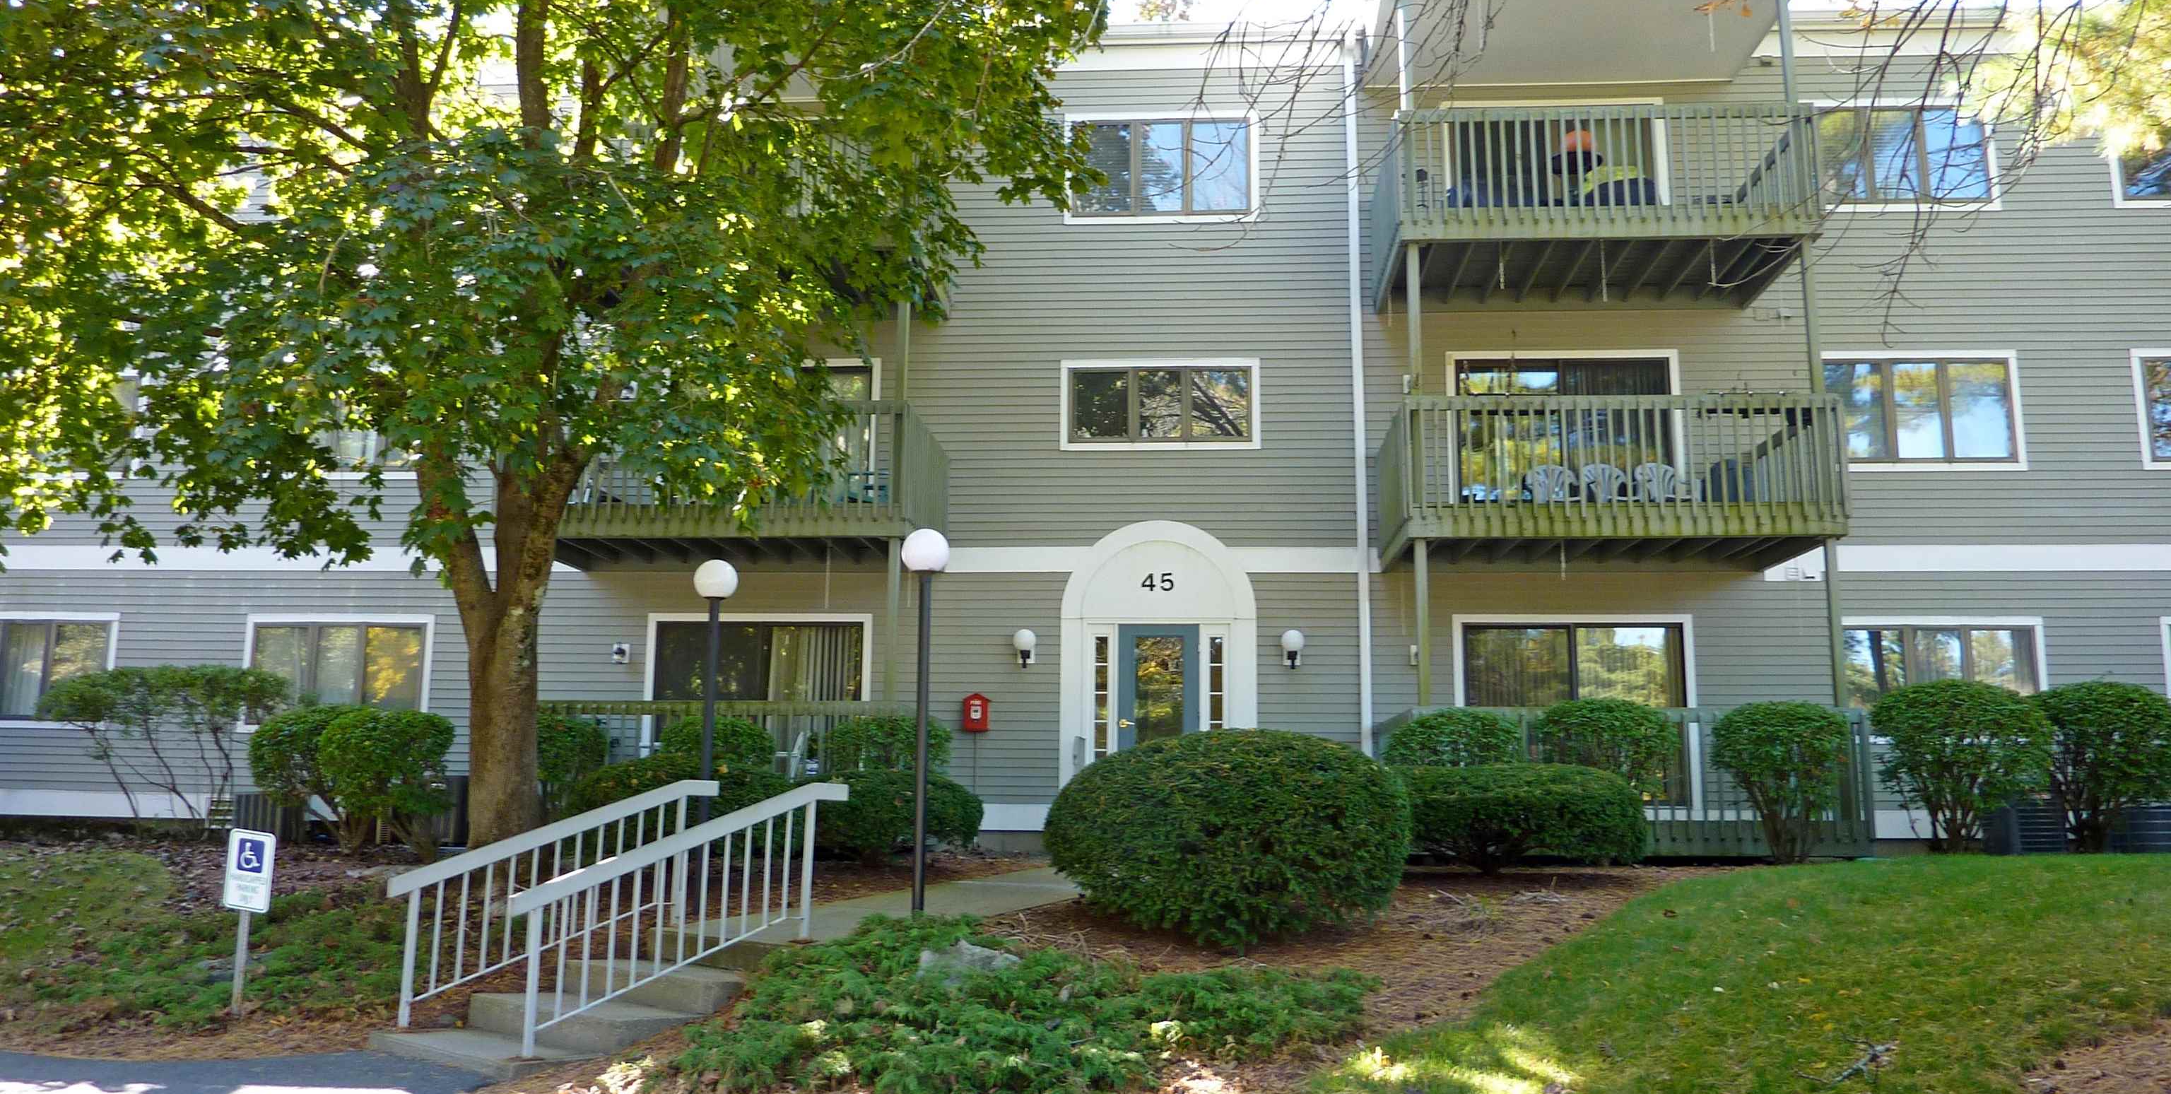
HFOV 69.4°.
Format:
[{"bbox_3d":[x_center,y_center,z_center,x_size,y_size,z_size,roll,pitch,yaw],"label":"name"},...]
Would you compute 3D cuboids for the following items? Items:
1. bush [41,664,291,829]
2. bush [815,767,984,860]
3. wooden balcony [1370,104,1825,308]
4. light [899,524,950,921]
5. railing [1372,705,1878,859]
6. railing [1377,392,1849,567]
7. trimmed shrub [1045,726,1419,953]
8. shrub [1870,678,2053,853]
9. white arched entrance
[{"bbox_3d":[-9.773,2.154,16.661,2.550,1.780,1.400,0,-11,3],"label":"bush"},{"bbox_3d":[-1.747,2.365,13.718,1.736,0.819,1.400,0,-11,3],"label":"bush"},{"bbox_3d":[5.310,-3.567,16.796,4.180,1.424,2.150,0,-11,3],"label":"wooden balcony"},{"bbox_3d":[-1.067,1.149,10.239,0.310,2.581,0.310,0,-11,3],"label":"light"},{"bbox_3d":[5.250,2.385,15.685,4.220,1.370,2.150,0,-11,3],"label":"railing"},{"bbox_3d":[5.280,-0.591,16.241,4.180,1.404,2.150,0,-11,3],"label":"railing"},{"bbox_3d":[0.848,1.752,9.406,2.180,1.290,2.050,0,-11,3],"label":"trimmed shrub"},{"bbox_3d":[8.137,2.037,14.542,1.530,1.620,1.530,0,-11,3],"label":"shrub"},{"bbox_3d":[0.814,1.332,17.210,2.150,3.310,0.200,0,-11,3],"label":"white arched entrance"}]

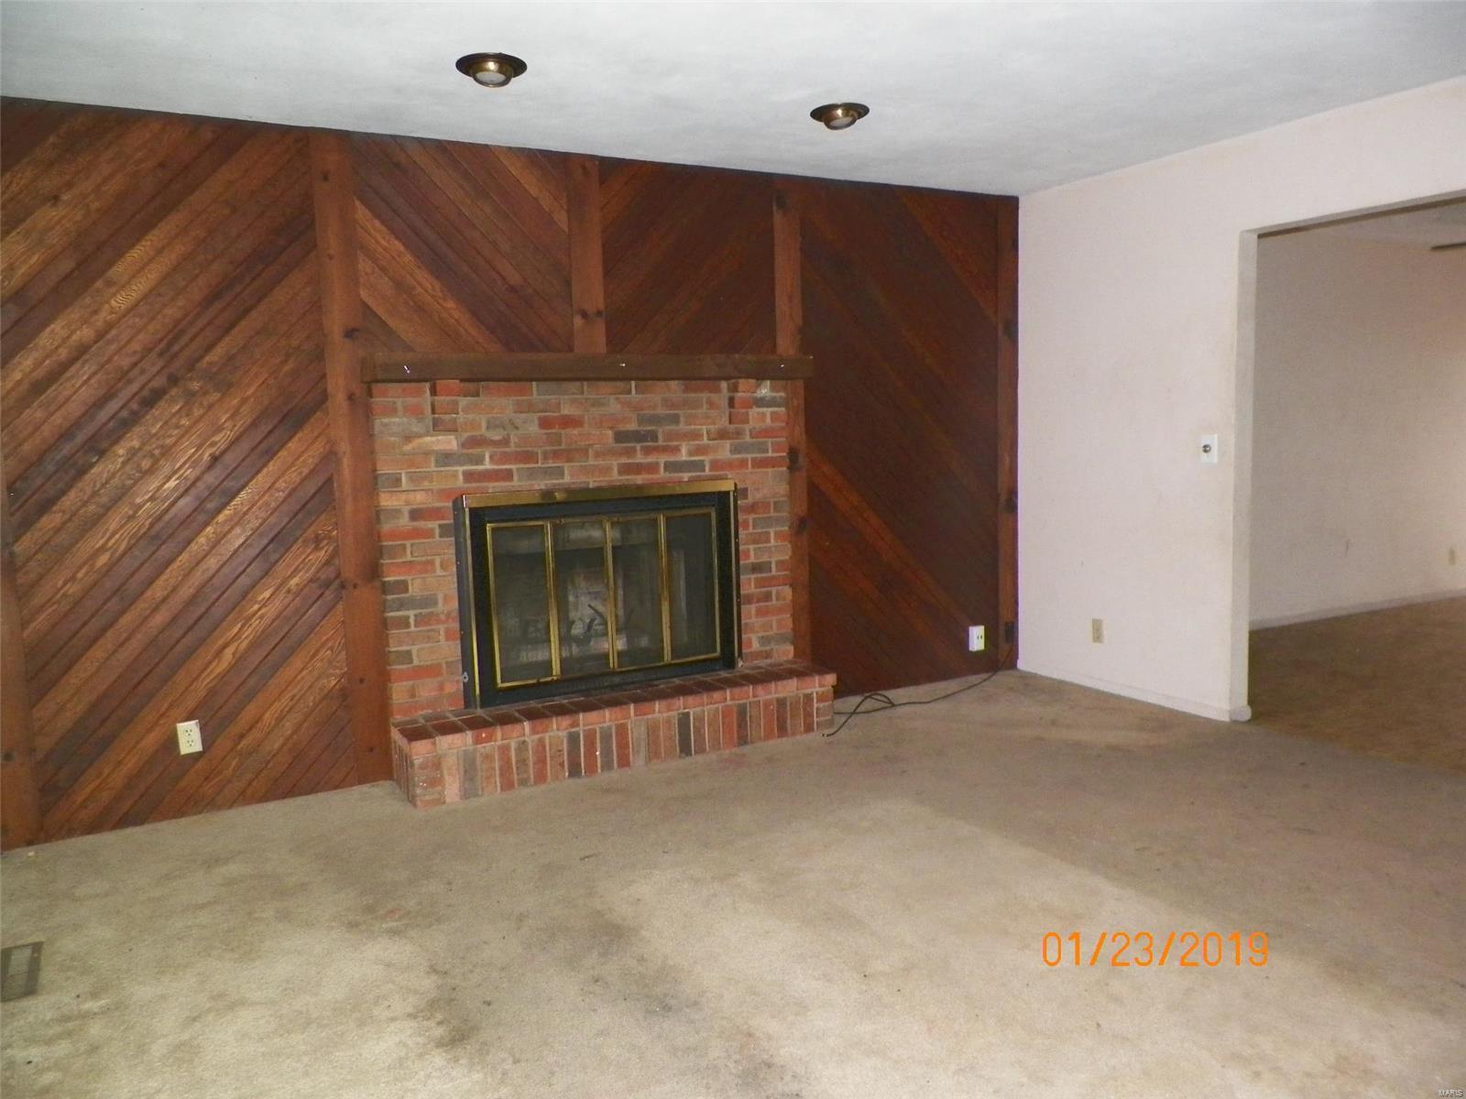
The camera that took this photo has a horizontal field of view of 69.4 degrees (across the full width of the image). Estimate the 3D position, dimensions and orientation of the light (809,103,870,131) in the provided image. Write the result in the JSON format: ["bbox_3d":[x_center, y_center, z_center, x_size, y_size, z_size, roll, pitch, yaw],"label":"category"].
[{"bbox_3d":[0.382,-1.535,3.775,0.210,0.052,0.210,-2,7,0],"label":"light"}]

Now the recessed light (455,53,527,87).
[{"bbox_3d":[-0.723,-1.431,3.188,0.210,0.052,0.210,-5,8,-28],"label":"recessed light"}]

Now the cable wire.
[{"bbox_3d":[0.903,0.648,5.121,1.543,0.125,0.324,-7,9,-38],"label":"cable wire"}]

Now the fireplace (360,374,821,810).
[{"bbox_3d":[-0.454,0.074,4.298,1.826,1.540,0.410,-5,8,-28],"label":"fireplace"}]

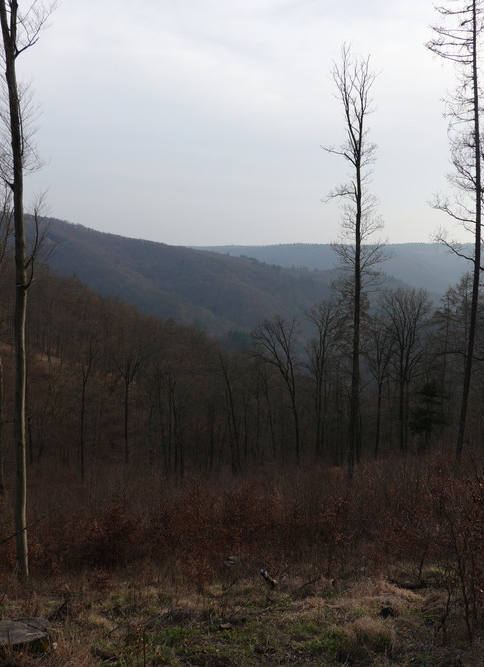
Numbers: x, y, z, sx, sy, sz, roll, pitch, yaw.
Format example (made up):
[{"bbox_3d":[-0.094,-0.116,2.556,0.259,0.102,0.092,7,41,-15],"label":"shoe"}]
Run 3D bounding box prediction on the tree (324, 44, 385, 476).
[{"bbox_3d":[5.963,-3.398,36.867,3.400,24.040,3.300,0,7,0],"label":"tree"}]

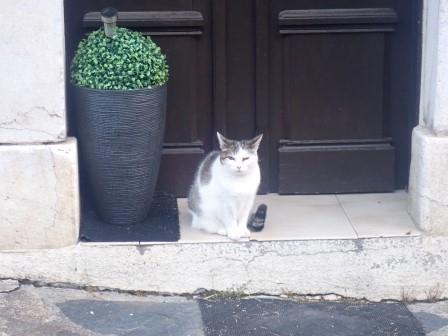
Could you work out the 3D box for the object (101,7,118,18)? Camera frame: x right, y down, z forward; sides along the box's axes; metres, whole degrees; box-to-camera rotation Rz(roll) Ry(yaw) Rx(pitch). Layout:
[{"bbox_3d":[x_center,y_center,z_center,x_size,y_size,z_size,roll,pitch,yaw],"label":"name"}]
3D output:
[{"bbox_3d":[-0.365,-0.496,4.132,0.056,0.031,0.056,-4,21,1],"label":"object"}]

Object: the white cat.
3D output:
[{"bbox_3d":[-0.007,0.037,4.171,0.190,0.332,0.290,-6,14,-26],"label":"white cat"}]

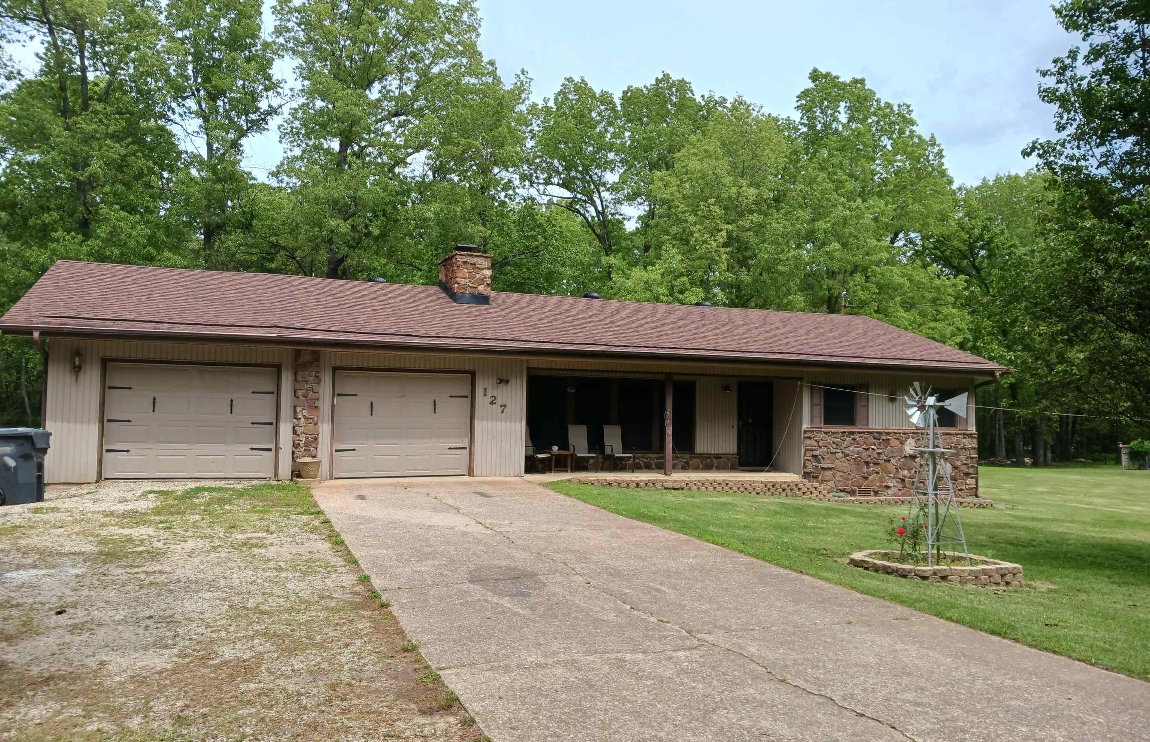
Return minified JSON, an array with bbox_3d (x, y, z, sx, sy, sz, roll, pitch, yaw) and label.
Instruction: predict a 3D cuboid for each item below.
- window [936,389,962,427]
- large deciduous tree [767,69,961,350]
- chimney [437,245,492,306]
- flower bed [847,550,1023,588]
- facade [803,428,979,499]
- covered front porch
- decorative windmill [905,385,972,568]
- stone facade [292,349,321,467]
[{"bbox_3d":[9.351,0.942,22.761,1.060,1.000,0.100,2,-3,-21],"label":"window"},{"bbox_3d":[14.620,-5.147,45.253,10.000,20.000,10.000,2,-3,-21],"label":"large deciduous tree"},{"bbox_3d":[-2.726,-2.326,22.251,0.900,1.550,1.800,2,-3,-21],"label":"chimney"},{"bbox_3d":[4.076,2.315,10.500,1.700,0.240,1.450,2,-3,-21],"label":"flower bed"},{"bbox_3d":[7.904,2.296,22.078,5.360,1.730,0.200,2,-3,-21],"label":"facade"},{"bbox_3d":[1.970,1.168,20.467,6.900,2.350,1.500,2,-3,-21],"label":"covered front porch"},{"bbox_3d":[4.224,1.188,10.327,0.620,2.130,0.850,2,-3,-18],"label":"decorative windmill"},{"bbox_3d":[-5.128,0.816,17.105,0.490,2.400,0.150,2,-3,-21],"label":"stone facade"}]

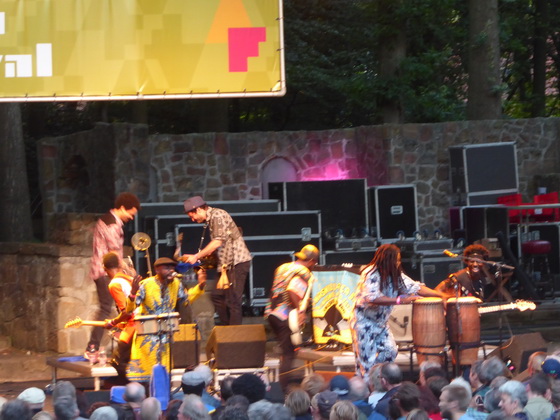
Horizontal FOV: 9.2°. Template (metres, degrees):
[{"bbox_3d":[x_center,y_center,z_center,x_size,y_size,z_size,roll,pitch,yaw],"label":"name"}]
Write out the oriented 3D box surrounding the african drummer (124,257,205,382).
[{"bbox_3d":[-1.248,1.334,37.400,0.780,1.650,0.500,-4,4,-14],"label":"african drummer"}]

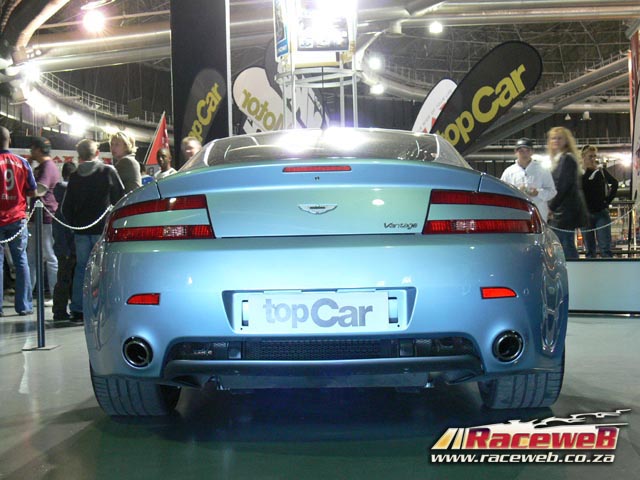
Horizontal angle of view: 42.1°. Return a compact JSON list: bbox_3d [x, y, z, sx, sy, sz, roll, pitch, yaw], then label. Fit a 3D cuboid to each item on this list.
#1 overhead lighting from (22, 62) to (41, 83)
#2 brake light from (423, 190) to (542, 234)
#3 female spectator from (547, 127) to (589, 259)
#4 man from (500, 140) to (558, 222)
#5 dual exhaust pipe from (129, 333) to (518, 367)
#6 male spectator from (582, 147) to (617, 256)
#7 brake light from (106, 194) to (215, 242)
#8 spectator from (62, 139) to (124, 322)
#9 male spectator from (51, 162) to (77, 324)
[{"bbox_3d":[-12.483,-7.248,36.000,0.750,0.800,0.650,-1,0,-19],"label":"overhead lighting"},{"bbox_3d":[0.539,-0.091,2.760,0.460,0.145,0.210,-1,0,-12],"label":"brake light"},{"bbox_3d":[2.335,-0.174,7.850,0.320,1.740,0.420,-1,0,-30],"label":"female spectator"},{"bbox_3d":[2.155,-0.175,8.600,0.560,1.760,0.380,-1,0,12],"label":"man"},{"bbox_3d":[0.012,0.366,2.780,1.310,0.110,0.180,-1,0,3],"label":"dual exhaust pipe"},{"bbox_3d":[3.292,-0.247,9.800,0.580,1.740,0.380,-2,0,-41],"label":"male spectator"},{"bbox_3d":[-0.525,-0.070,2.690,0.400,0.145,0.240,-1,0,2],"label":"brake light"},{"bbox_3d":[-2.205,-0.101,8.100,0.560,1.780,0.380,-1,0,-20],"label":"spectator"},{"bbox_3d":[-2.276,0.014,7.500,0.430,1.430,0.290,-1,0,-6],"label":"male spectator"}]

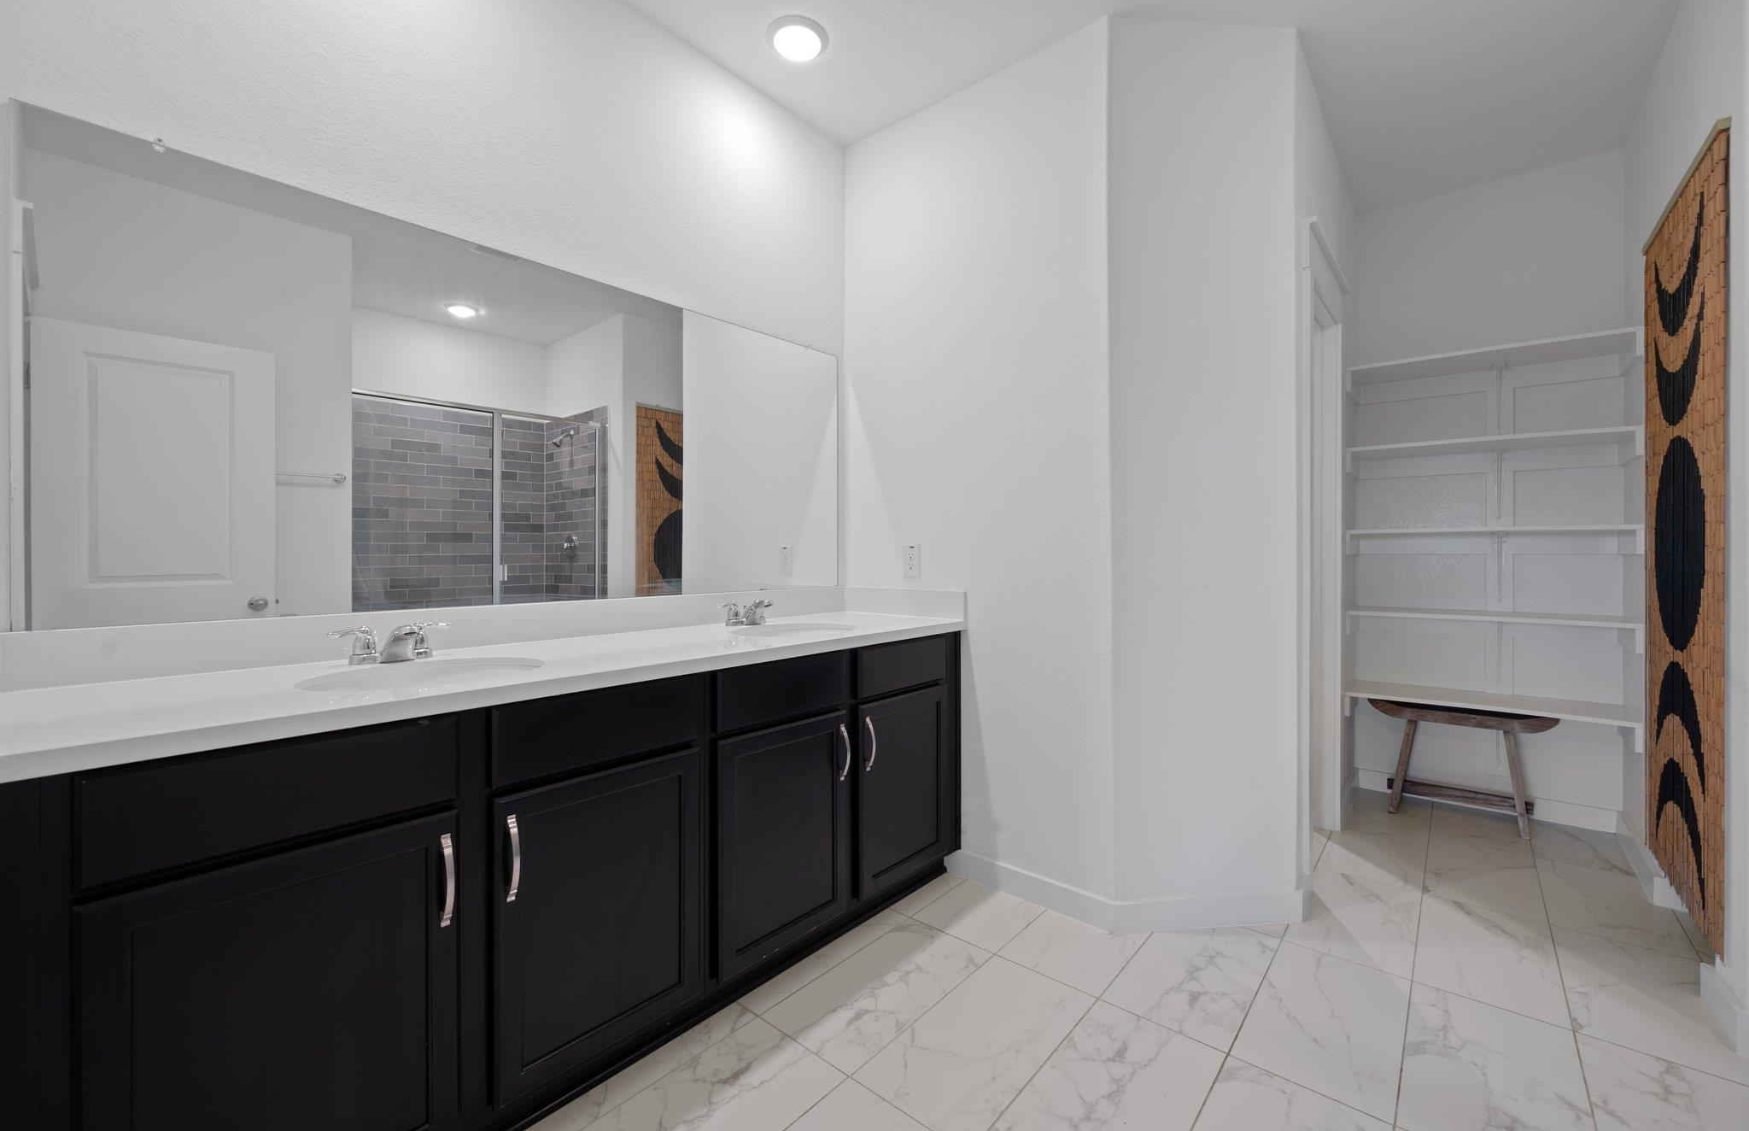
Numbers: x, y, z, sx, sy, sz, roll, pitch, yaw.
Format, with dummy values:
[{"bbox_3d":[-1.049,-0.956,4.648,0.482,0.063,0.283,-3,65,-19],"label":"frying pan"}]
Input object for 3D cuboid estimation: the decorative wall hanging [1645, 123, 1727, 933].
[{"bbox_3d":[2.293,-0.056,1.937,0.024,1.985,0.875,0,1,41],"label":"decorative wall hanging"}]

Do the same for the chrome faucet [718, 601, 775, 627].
[{"bbox_3d":[-0.394,0.161,2.291,0.163,0.086,0.225,0,1,41],"label":"chrome faucet"}]

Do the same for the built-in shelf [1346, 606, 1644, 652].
[{"bbox_3d":[2.556,0.261,2.880,0.880,0.108,0.400,0,1,41],"label":"built-in shelf"}]

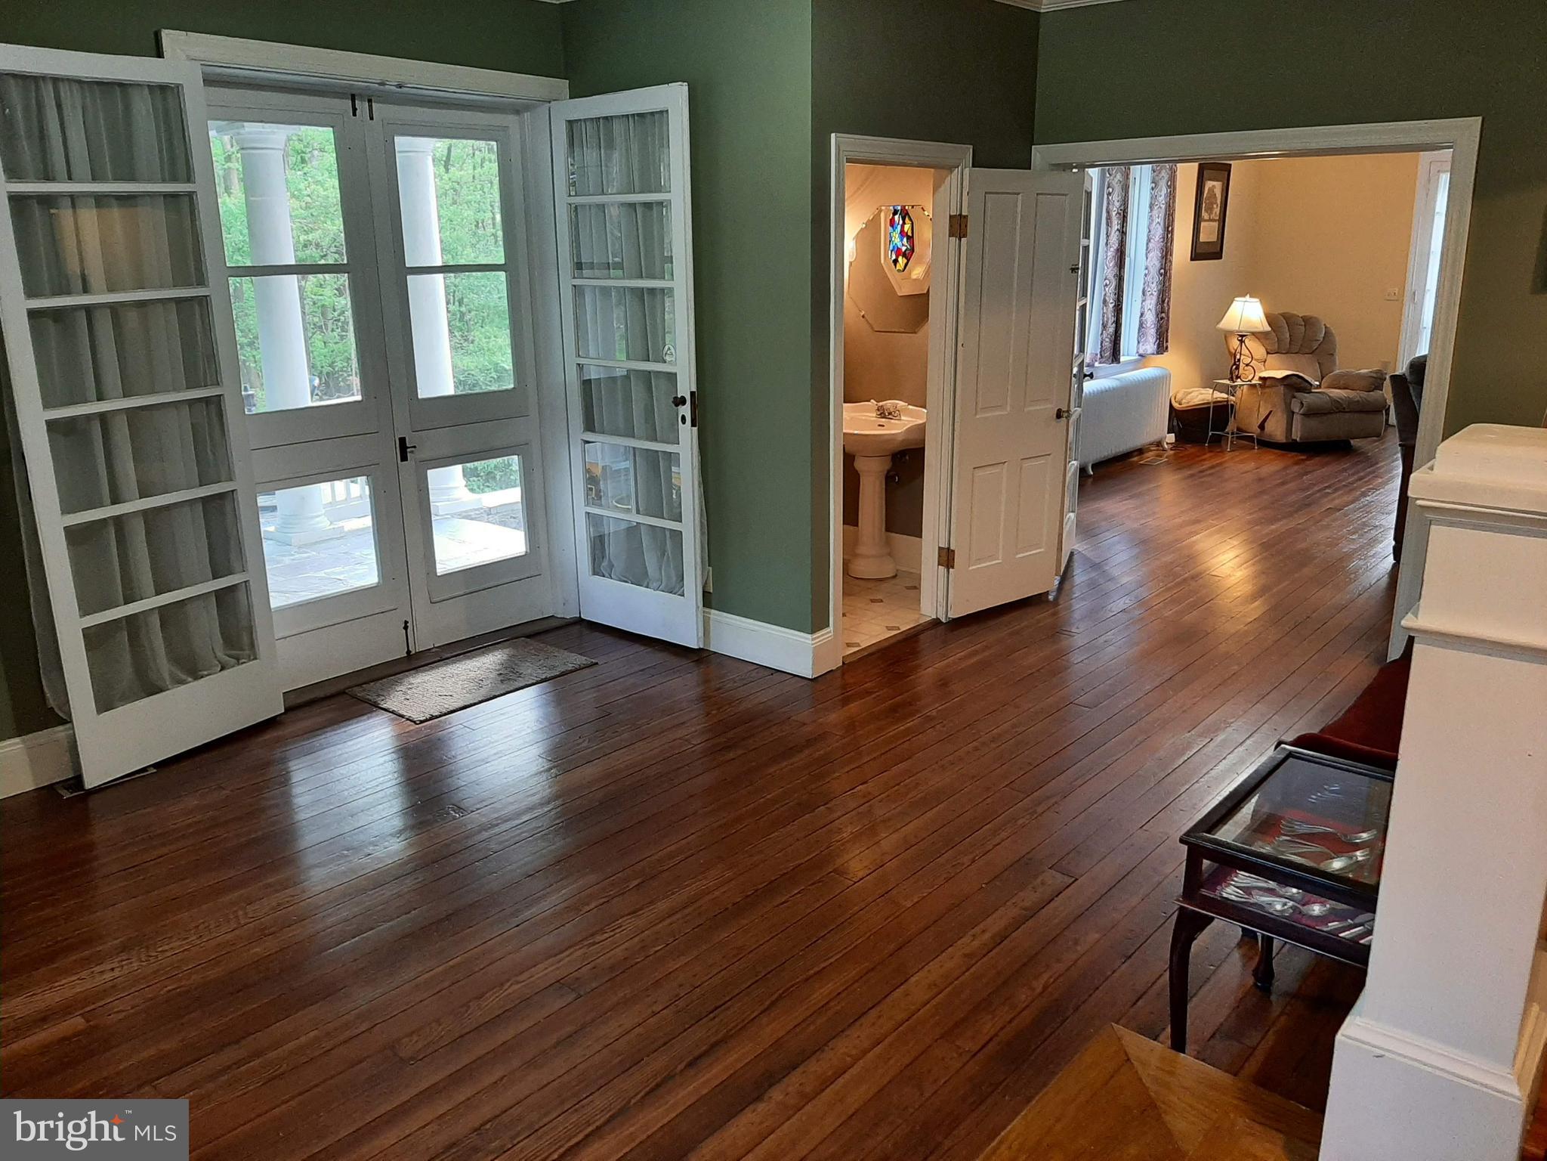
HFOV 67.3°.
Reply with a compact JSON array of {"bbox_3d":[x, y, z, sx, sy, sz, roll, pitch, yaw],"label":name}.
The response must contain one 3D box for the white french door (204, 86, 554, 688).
[{"bbox_3d":[-1.604,-0.790,4.882,0.060,2.289,1.492,13,21,40],"label":"white french door"}]

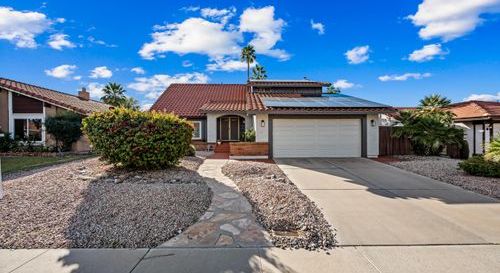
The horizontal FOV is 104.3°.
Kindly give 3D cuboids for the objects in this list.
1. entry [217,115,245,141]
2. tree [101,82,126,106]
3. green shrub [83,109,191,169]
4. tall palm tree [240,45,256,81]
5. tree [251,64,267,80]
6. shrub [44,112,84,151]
[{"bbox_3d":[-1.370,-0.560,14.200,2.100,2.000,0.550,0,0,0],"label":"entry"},{"bbox_3d":[-21.850,-3.760,31.000,3.500,9.710,3.500,0,0,0],"label":"tree"},{"bbox_3d":[-4.500,0.080,8.250,4.100,2.500,3.500,0,0,0],"label":"green shrub"},{"bbox_3d":[-0.310,-8.860,40.000,3.100,19.930,3.100,0,0,0],"label":"tall palm tree"},{"bbox_3d":[1.810,-6.670,39.000,3.300,15.540,3.300,0,0,0],"label":"tree"},{"bbox_3d":[-12.000,-0.270,12.700,1.950,2.600,1.900,0,0,0],"label":"shrub"}]

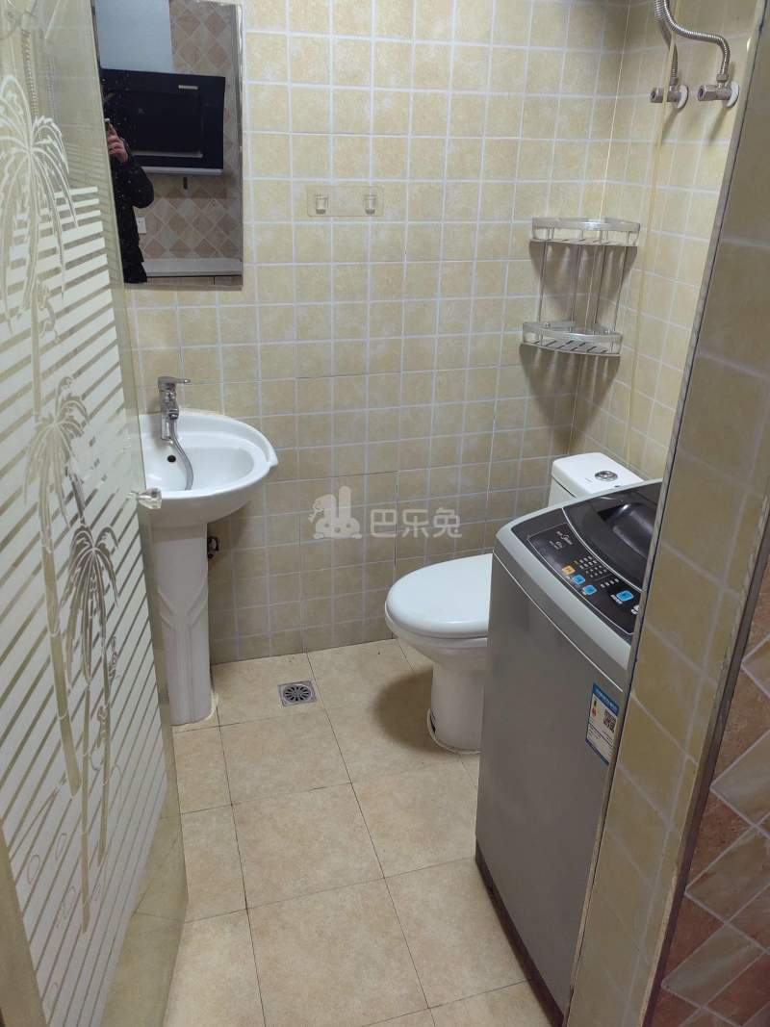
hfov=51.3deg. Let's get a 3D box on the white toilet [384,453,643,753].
[{"bbox_3d":[0.324,0.246,2.151,0.667,0.700,0.370,-6,26,-15],"label":"white toilet"}]

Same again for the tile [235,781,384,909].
[{"bbox_3d":[-0.189,0.769,1.875,0.300,0.010,0.300,-6,26,-15],"label":"tile"}]

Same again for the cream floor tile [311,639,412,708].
[{"bbox_3d":[-0.061,0.487,2.442,0.300,0.010,0.279,-6,26,-15],"label":"cream floor tile"}]

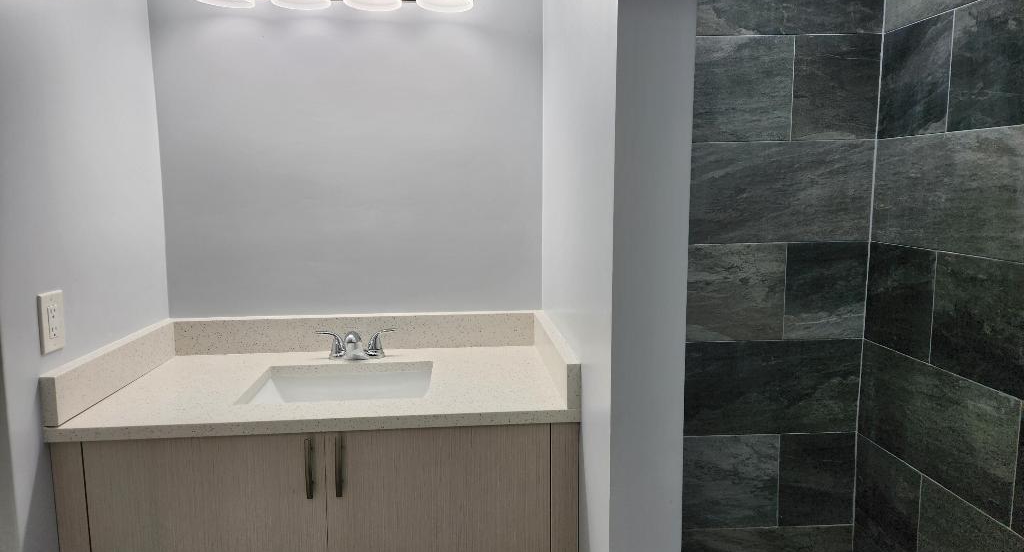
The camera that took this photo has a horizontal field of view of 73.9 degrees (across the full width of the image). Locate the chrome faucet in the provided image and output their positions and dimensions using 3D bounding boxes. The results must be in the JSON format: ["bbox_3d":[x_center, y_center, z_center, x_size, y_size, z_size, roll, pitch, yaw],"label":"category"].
[{"bbox_3d":[-0.431,0.186,1.872,0.224,0.092,0.138,-1,7,-5],"label":"chrome faucet"}]

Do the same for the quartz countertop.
[{"bbox_3d":[-0.418,0.268,1.702,1.080,0.029,0.626,-1,7,-5],"label":"quartz countertop"}]

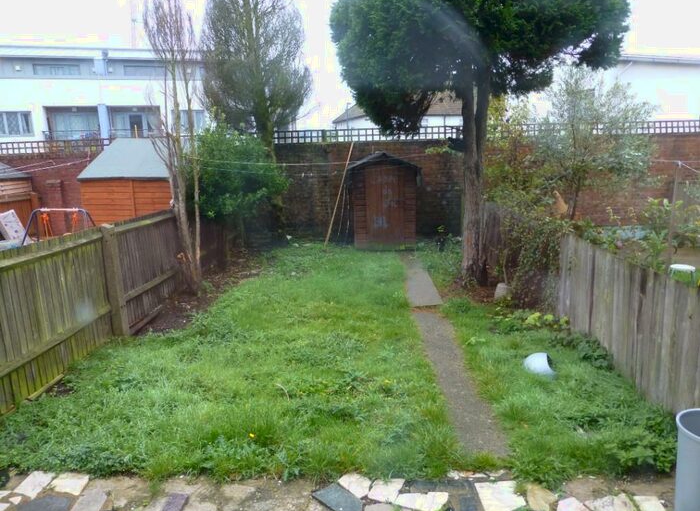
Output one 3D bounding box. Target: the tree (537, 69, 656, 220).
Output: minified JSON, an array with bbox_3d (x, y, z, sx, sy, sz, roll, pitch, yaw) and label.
[{"bbox_3d":[4.109,-1.581,8.174,2.000,3.200,1.900,-2,12,0],"label":"tree"}]

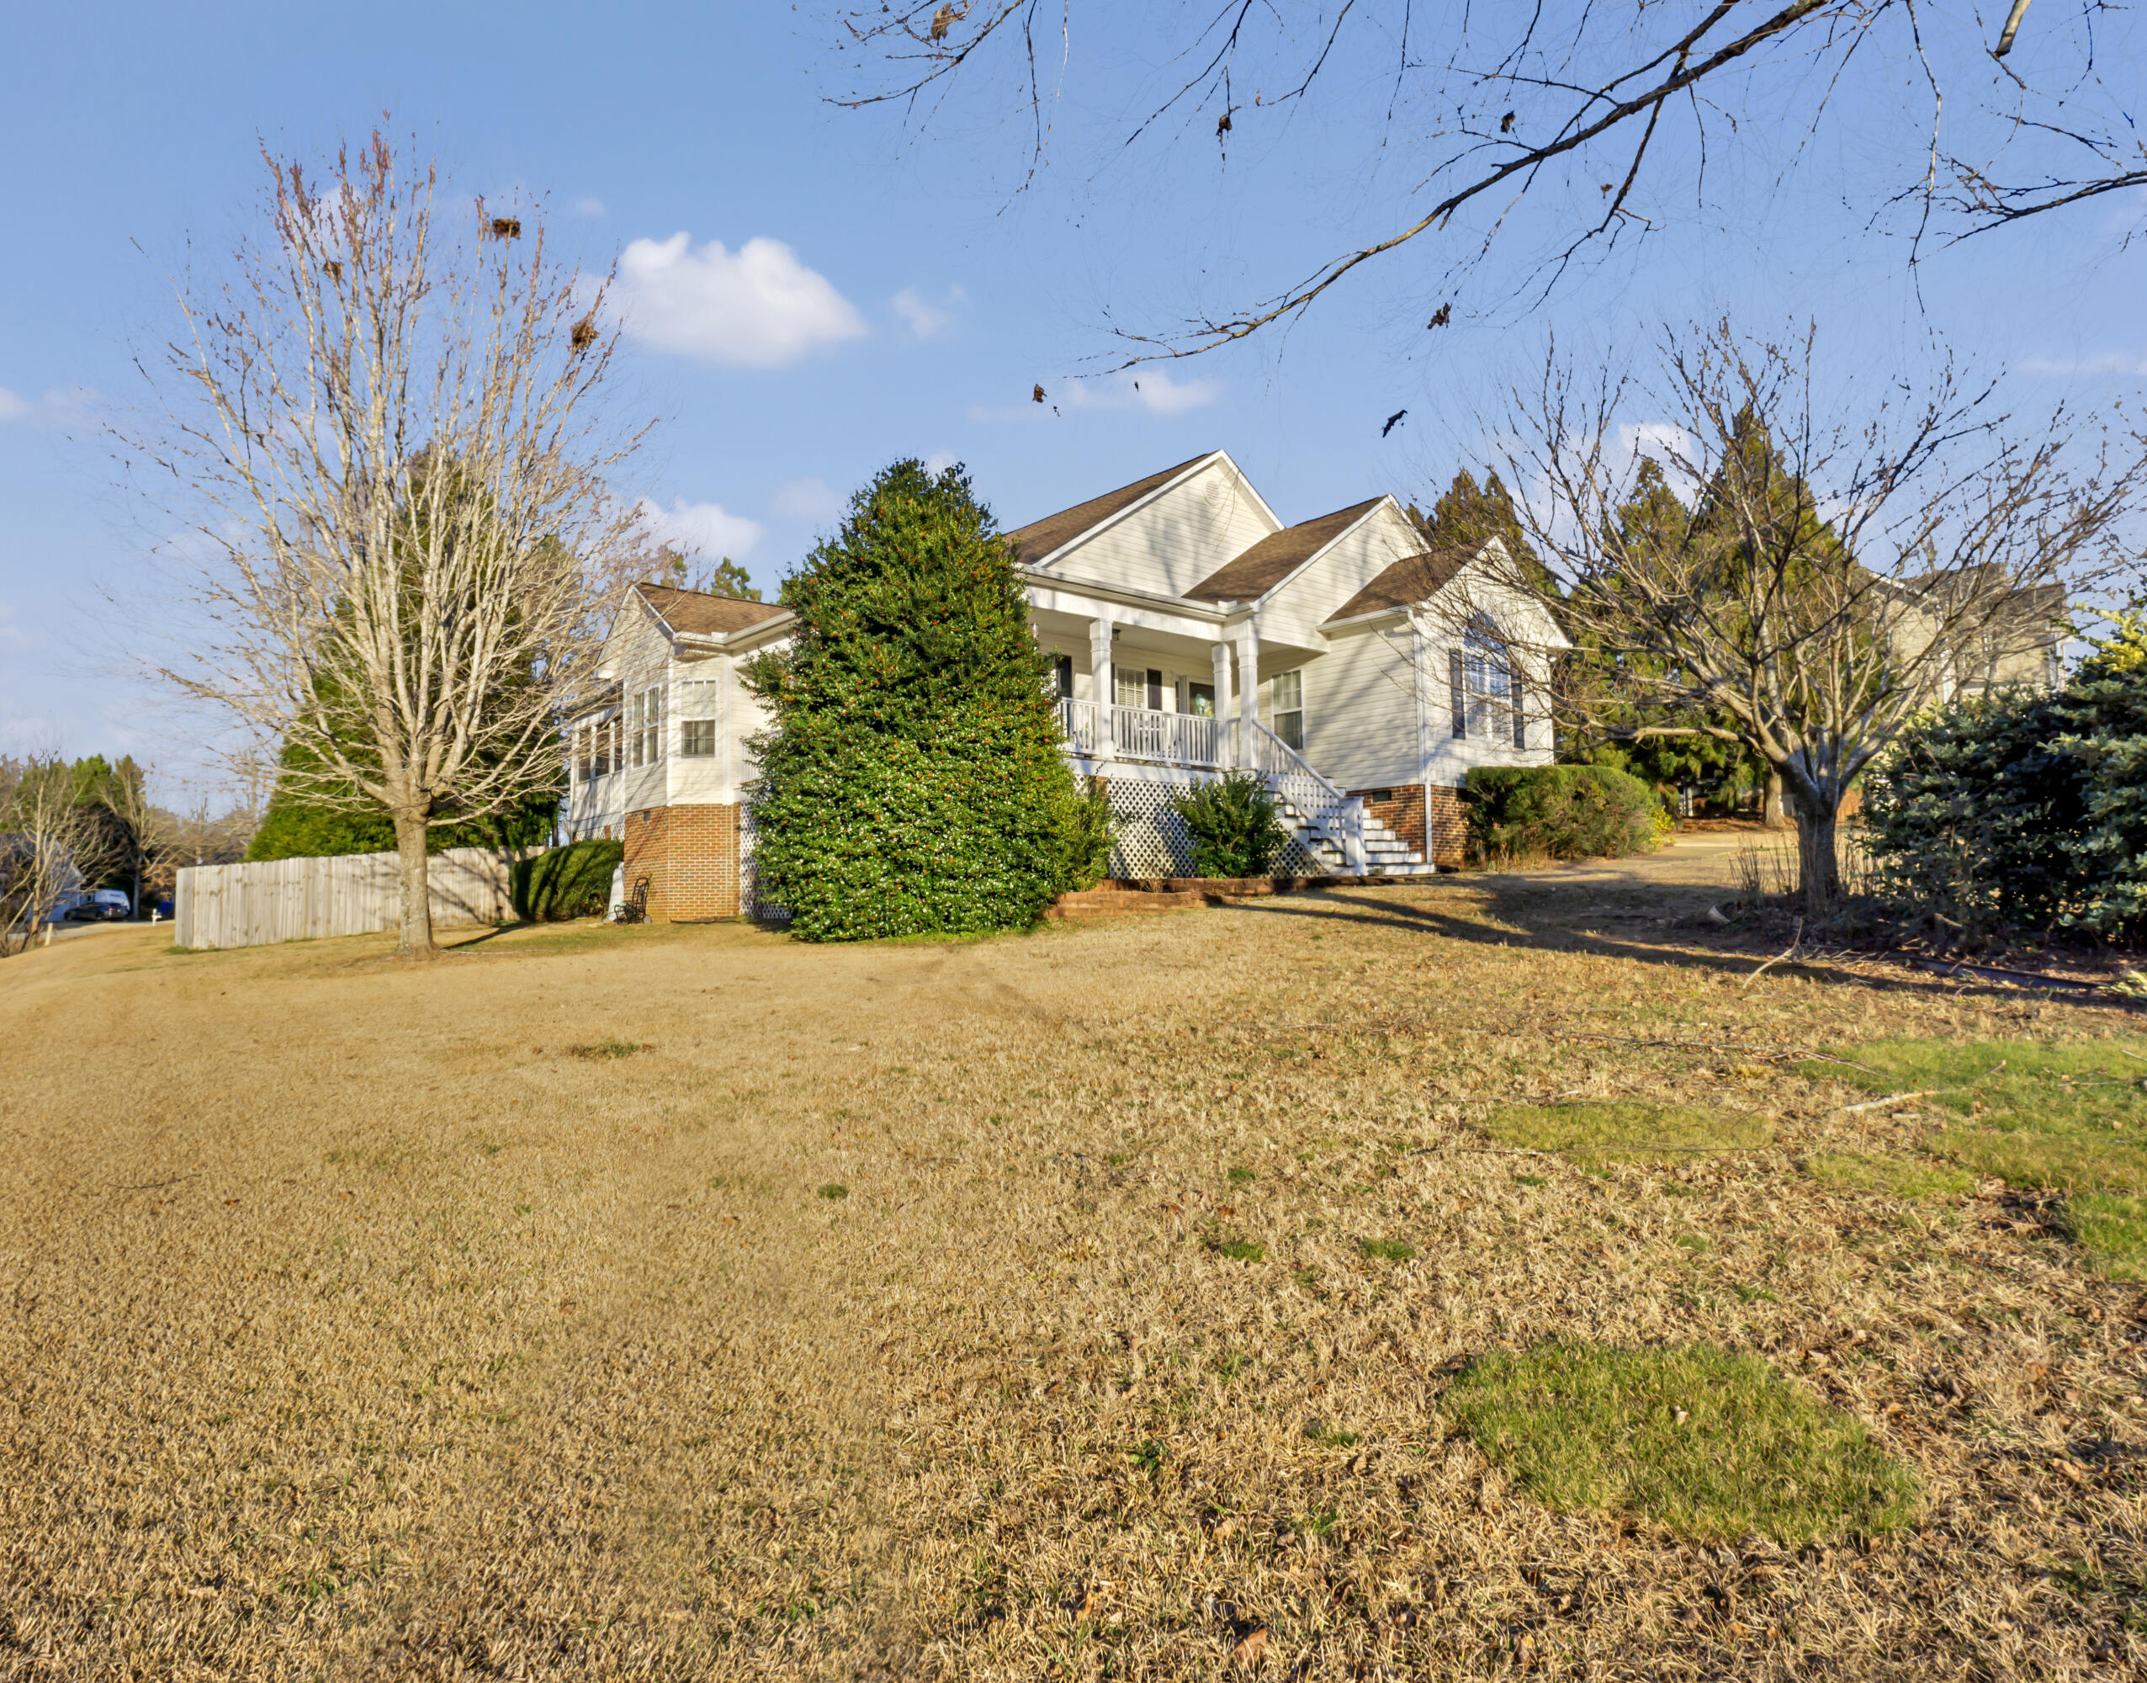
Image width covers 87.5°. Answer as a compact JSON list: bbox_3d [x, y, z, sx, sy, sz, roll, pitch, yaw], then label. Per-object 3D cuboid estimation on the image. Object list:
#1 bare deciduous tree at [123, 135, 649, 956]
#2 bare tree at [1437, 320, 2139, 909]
[{"bbox_3d":[-11.468,-4.970,19.029,7.800,13.717,7.800,0,-2,-31],"label":"bare deciduous tree"},{"bbox_3d":[7.350,-2.283,11.500,6.000,5.973,6.000,-2,-2,33],"label":"bare tree"}]

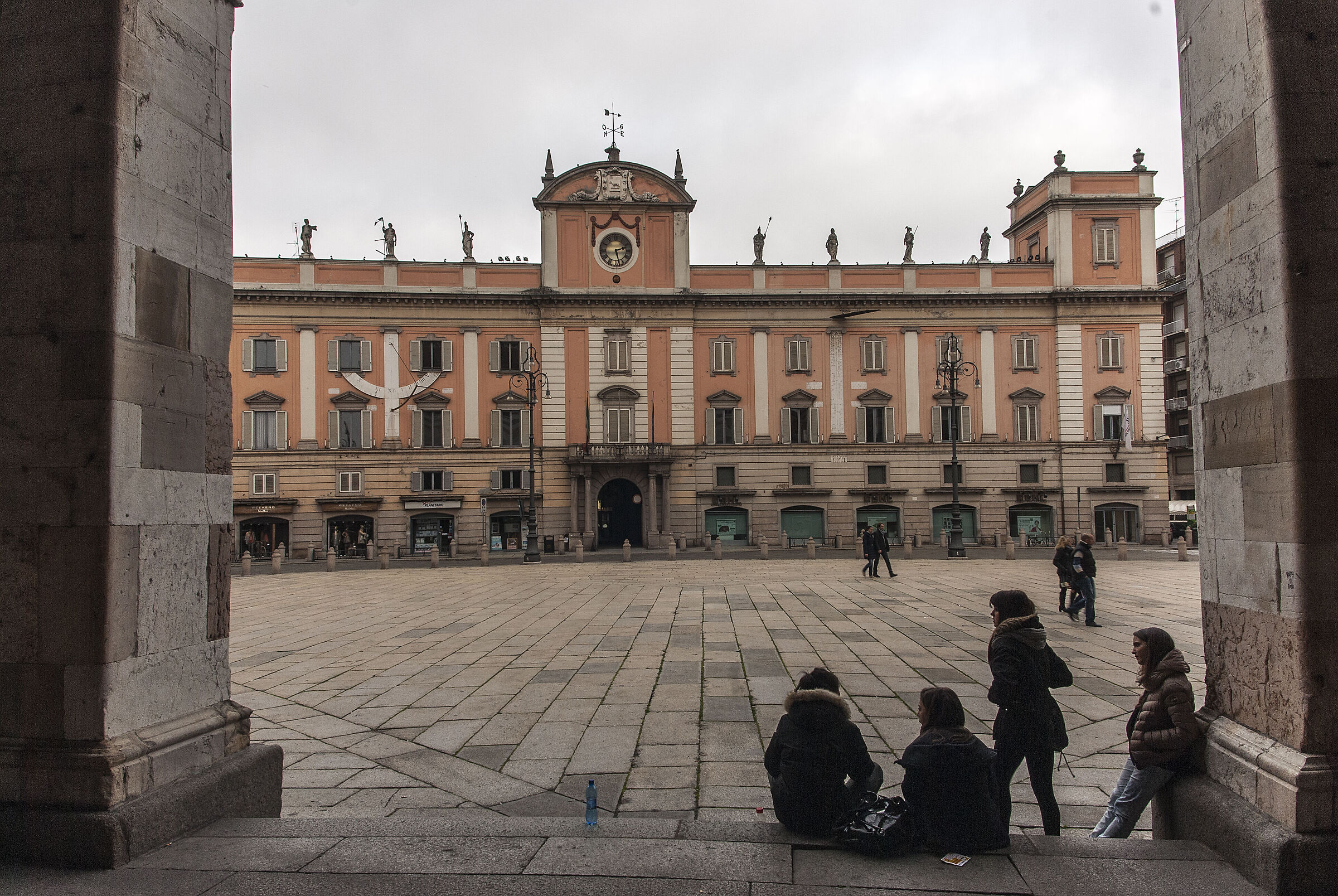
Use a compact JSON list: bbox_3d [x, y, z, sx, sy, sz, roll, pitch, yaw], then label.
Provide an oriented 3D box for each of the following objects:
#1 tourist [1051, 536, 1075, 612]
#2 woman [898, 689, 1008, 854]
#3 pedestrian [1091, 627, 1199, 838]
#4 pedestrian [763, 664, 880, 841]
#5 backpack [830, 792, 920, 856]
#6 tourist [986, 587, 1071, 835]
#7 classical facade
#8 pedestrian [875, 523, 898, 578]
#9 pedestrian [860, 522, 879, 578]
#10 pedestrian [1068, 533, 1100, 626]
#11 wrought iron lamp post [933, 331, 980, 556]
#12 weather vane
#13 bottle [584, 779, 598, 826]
[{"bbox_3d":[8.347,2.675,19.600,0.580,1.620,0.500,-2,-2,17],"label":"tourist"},{"bbox_3d":[1.405,1.669,4.671,0.560,0.960,0.770,-1,-3,6],"label":"woman"},{"bbox_3d":[2.747,1.708,5.450,0.740,1.340,0.500,-1,-2,15],"label":"pedestrian"},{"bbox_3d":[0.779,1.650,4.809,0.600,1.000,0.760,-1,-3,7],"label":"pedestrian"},{"bbox_3d":[1.004,1.815,4.500,0.410,0.230,0.300,-1,-2,12],"label":"backpack"},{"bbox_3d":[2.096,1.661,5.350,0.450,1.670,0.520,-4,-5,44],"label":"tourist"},{"bbox_3d":[-2.125,-5.721,66.333,67.000,24.700,16.000,-1,-3,-4],"label":"classical facade"},{"bbox_3d":[6.989,3.308,29.900,0.720,1.760,0.500,-2,-4,23],"label":"pedestrian"},{"bbox_3d":[6.456,3.336,30.000,0.580,1.660,0.480,-3,-4,31],"label":"pedestrian"},{"bbox_3d":[7.842,2.476,17.600,0.620,1.740,0.520,-3,-4,31],"label":"pedestrian"},{"bbox_3d":[13.587,-0.124,44.000,2.150,10.600,2.150,-1,-2,0],"label":"wrought iron lamp post"},{"bbox_3d":[-3.484,-20.306,58.500,1.400,2.760,1.400,0,-2,-34],"label":"weather vane"},{"bbox_3d":[-0.394,1.797,4.720,0.065,0.228,0.065,-1,-2,0],"label":"bottle"}]

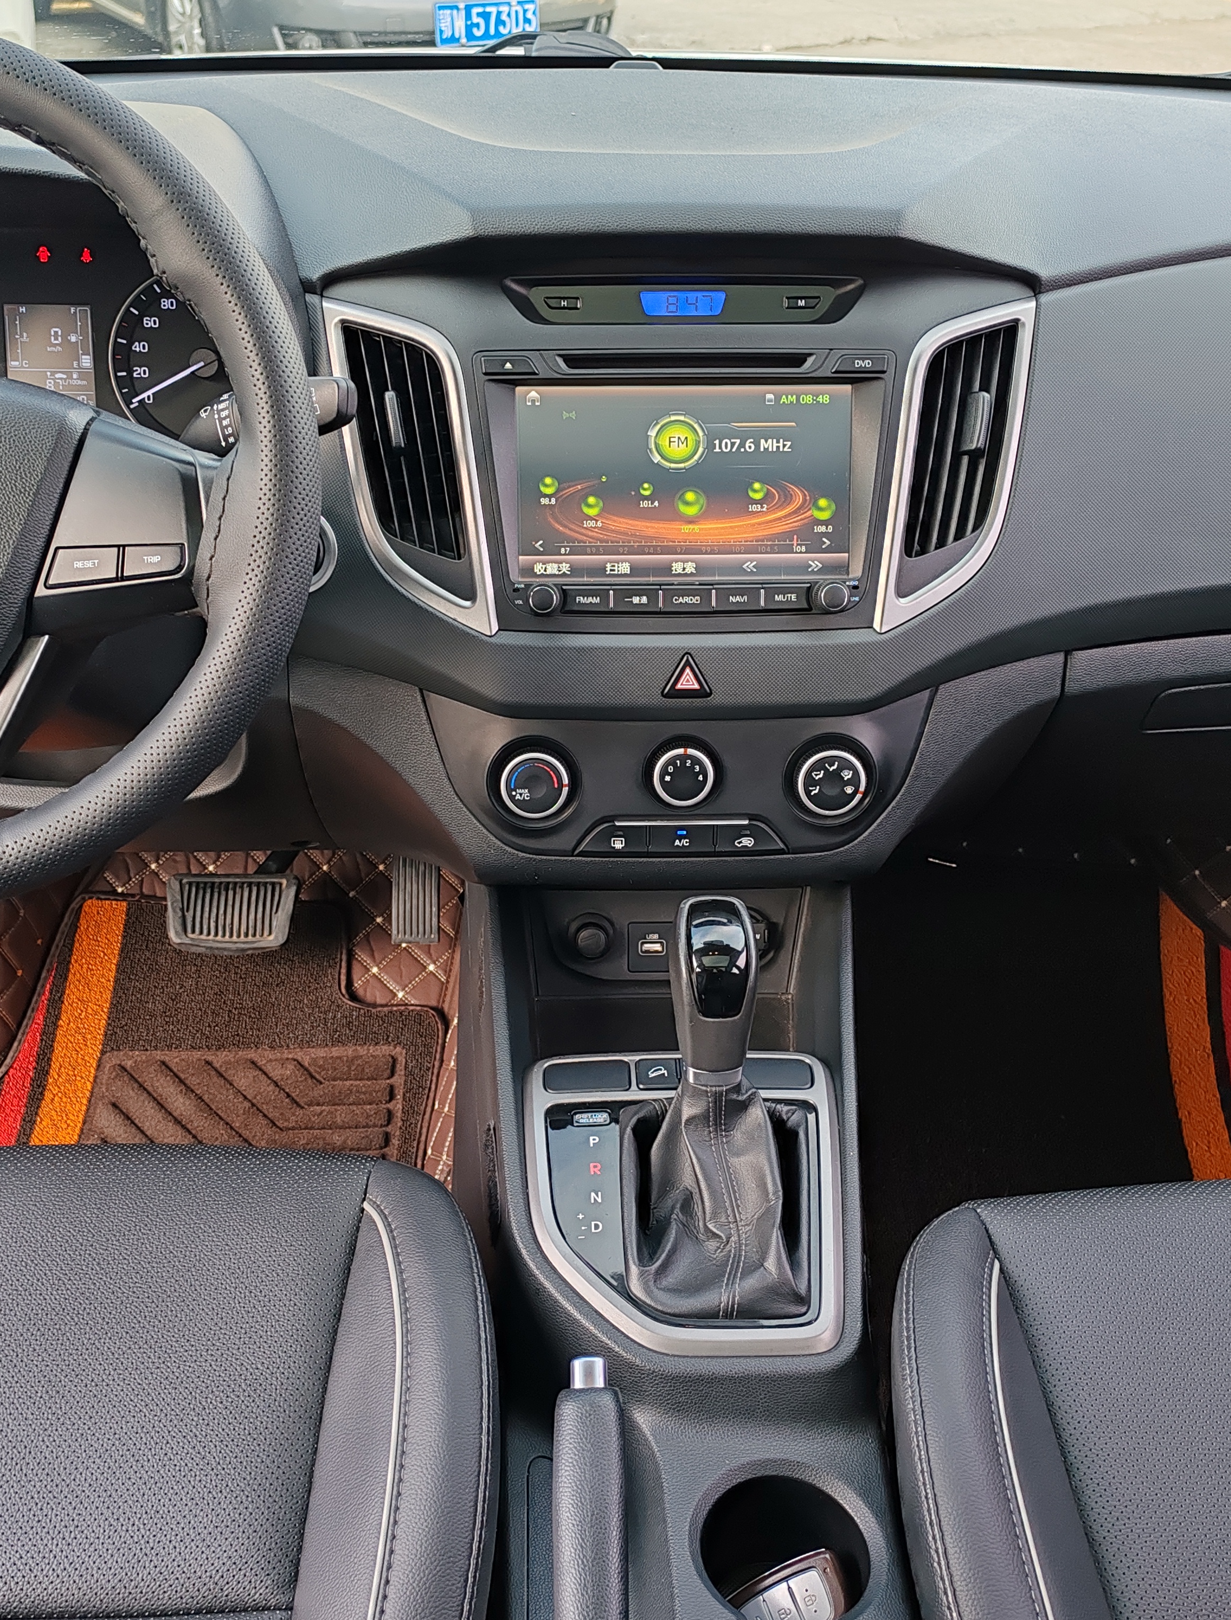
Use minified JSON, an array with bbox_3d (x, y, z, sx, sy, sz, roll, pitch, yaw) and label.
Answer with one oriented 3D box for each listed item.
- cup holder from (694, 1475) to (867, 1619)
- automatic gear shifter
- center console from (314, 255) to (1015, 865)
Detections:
[{"bbox_3d":[0.079,0.370,0.793,0.080,0.075,0.080,0,30,2],"label":"cup holder"},{"bbox_3d":[0.050,0.140,0.840,0.098,0.175,0.140,0,30,2],"label":"automatic gear shifter"},{"bbox_3d":[0.033,-0.132,0.933,0.368,0.318,0.140,0,10,2],"label":"center console"}]

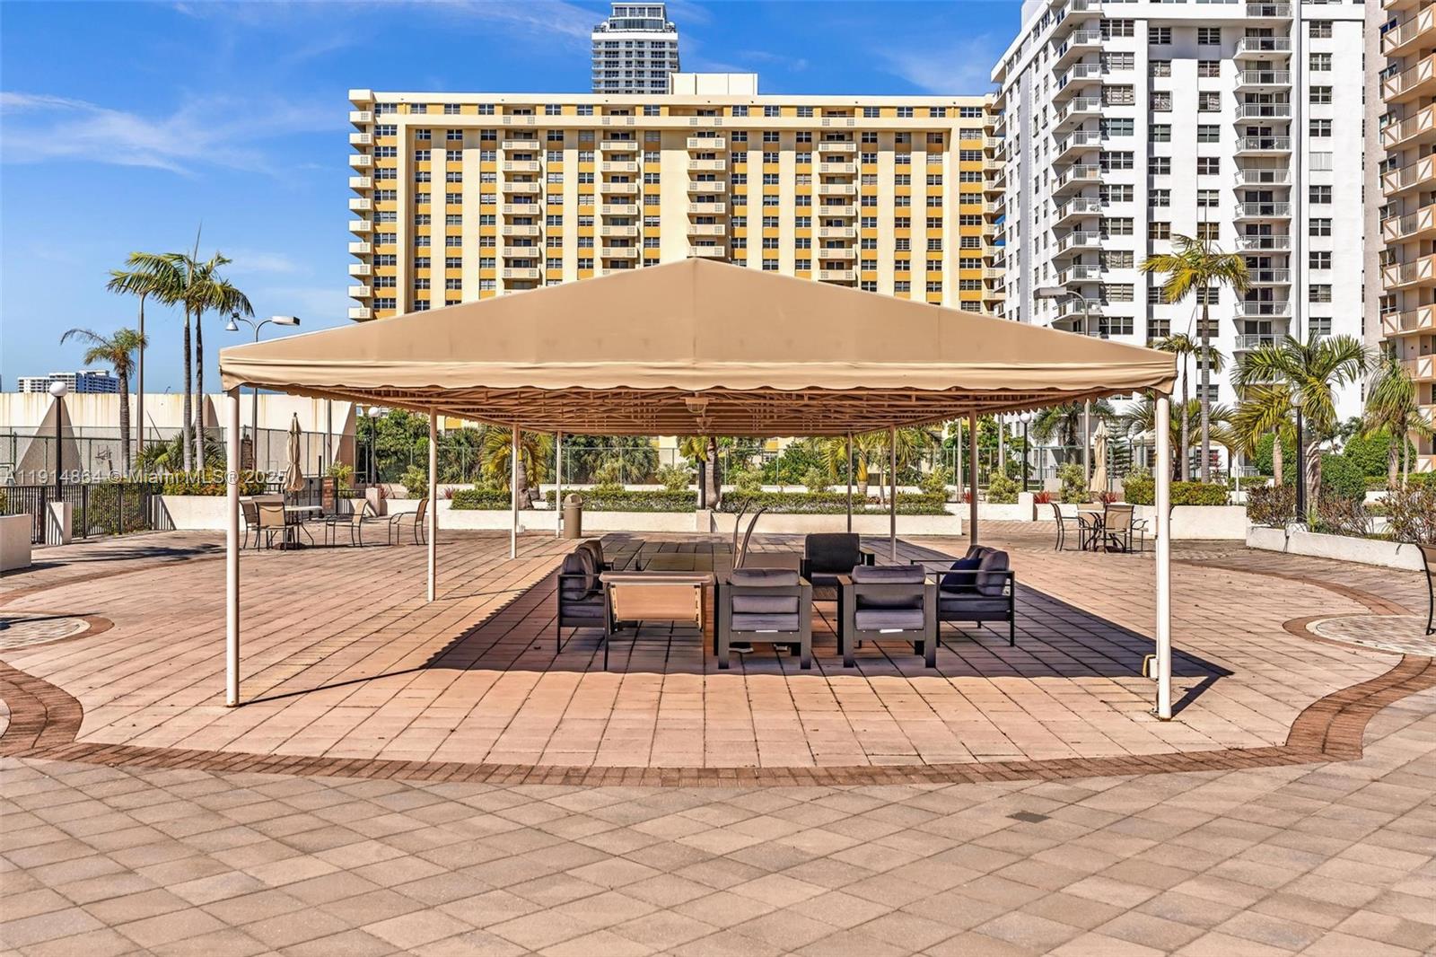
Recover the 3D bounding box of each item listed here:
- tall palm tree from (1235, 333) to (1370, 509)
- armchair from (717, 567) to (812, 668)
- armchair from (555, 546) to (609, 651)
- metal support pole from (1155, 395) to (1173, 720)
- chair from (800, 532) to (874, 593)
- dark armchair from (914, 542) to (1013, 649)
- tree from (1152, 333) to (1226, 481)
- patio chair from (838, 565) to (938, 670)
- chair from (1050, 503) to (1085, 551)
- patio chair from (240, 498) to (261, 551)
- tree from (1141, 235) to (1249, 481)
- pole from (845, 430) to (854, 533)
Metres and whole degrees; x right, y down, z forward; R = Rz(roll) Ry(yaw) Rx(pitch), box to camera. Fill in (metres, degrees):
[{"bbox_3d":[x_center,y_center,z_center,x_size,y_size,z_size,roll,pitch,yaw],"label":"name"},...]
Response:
[{"bbox_3d":[11.680,-0.984,25.487,2.750,3.800,2.600,0,1,0],"label":"tall palm tree"},{"bbox_3d":[0.355,1.102,10.390,0.730,0.780,0.740,0,1,-3],"label":"armchair"},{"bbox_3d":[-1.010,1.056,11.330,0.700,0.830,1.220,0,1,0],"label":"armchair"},{"bbox_3d":[2.868,0.478,8.190,0.090,2.120,0.090,0,1,0],"label":"metal support pole"},{"bbox_3d":[1.265,1.035,13.500,0.730,0.820,0.750,0,1,-1],"label":"chair"},{"bbox_3d":[2.295,1.069,12.039,0.710,0.830,1.380,0,1,0],"label":"dark armchair"},{"bbox_3d":[13.247,-1.874,36.000,2.150,4.600,2.150,0,1,0],"label":"tree"},{"bbox_3d":[1.370,1.100,10.470,0.730,0.790,0.740,0,1,1],"label":"patio chair"},{"bbox_3d":[6.315,0.884,22.967,0.645,0.845,0.600,0,1,2],"label":"chair"},{"bbox_3d":[-8.500,0.871,23.767,0.645,0.845,0.600,0,1,0],"label":"patio chair"},{"bbox_3d":[11.800,-2.707,31.460,2.700,6.450,2.600,0,1,0],"label":"tree"},{"bbox_3d":[2.735,0.141,26.406,0.080,2.220,0.080,0,1,0],"label":"pole"}]

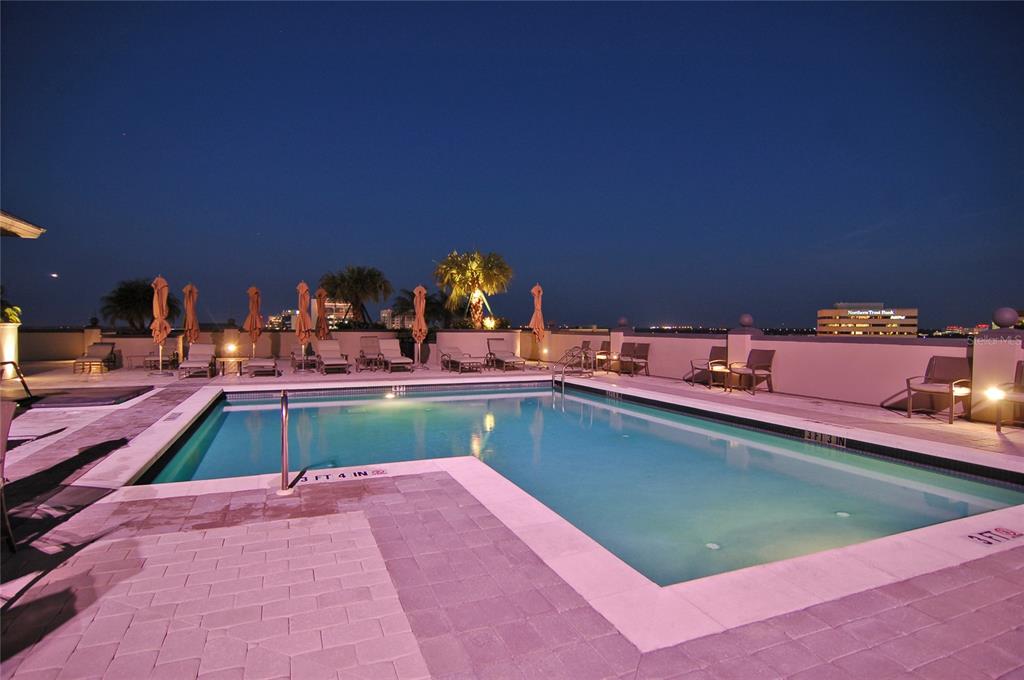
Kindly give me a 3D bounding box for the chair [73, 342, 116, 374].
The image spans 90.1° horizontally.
[{"bbox_3d":[-11.122,0.470,13.700,0.630,0.794,1.550,0,2,-23],"label":"chair"}]

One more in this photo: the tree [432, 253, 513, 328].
[{"bbox_3d":[-1.581,-2.013,21.000,3.150,3.300,3.150,0,1,0],"label":"tree"}]

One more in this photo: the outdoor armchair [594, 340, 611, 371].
[{"bbox_3d":[2.688,0.482,15.544,0.630,0.870,0.570,0,1,-24],"label":"outdoor armchair"}]

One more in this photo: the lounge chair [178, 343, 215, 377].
[{"bbox_3d":[-7.777,0.482,12.800,0.660,0.810,1.480,0,1,-23],"label":"lounge chair"}]

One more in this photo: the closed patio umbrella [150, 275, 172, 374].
[{"bbox_3d":[-9.212,-0.413,13.395,0.504,2.596,0.504,0,2,-23],"label":"closed patio umbrella"}]

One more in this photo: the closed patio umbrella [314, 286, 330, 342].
[{"bbox_3d":[-6.391,-0.461,17.194,0.480,2.540,0.480,0,1,-22],"label":"closed patio umbrella"}]

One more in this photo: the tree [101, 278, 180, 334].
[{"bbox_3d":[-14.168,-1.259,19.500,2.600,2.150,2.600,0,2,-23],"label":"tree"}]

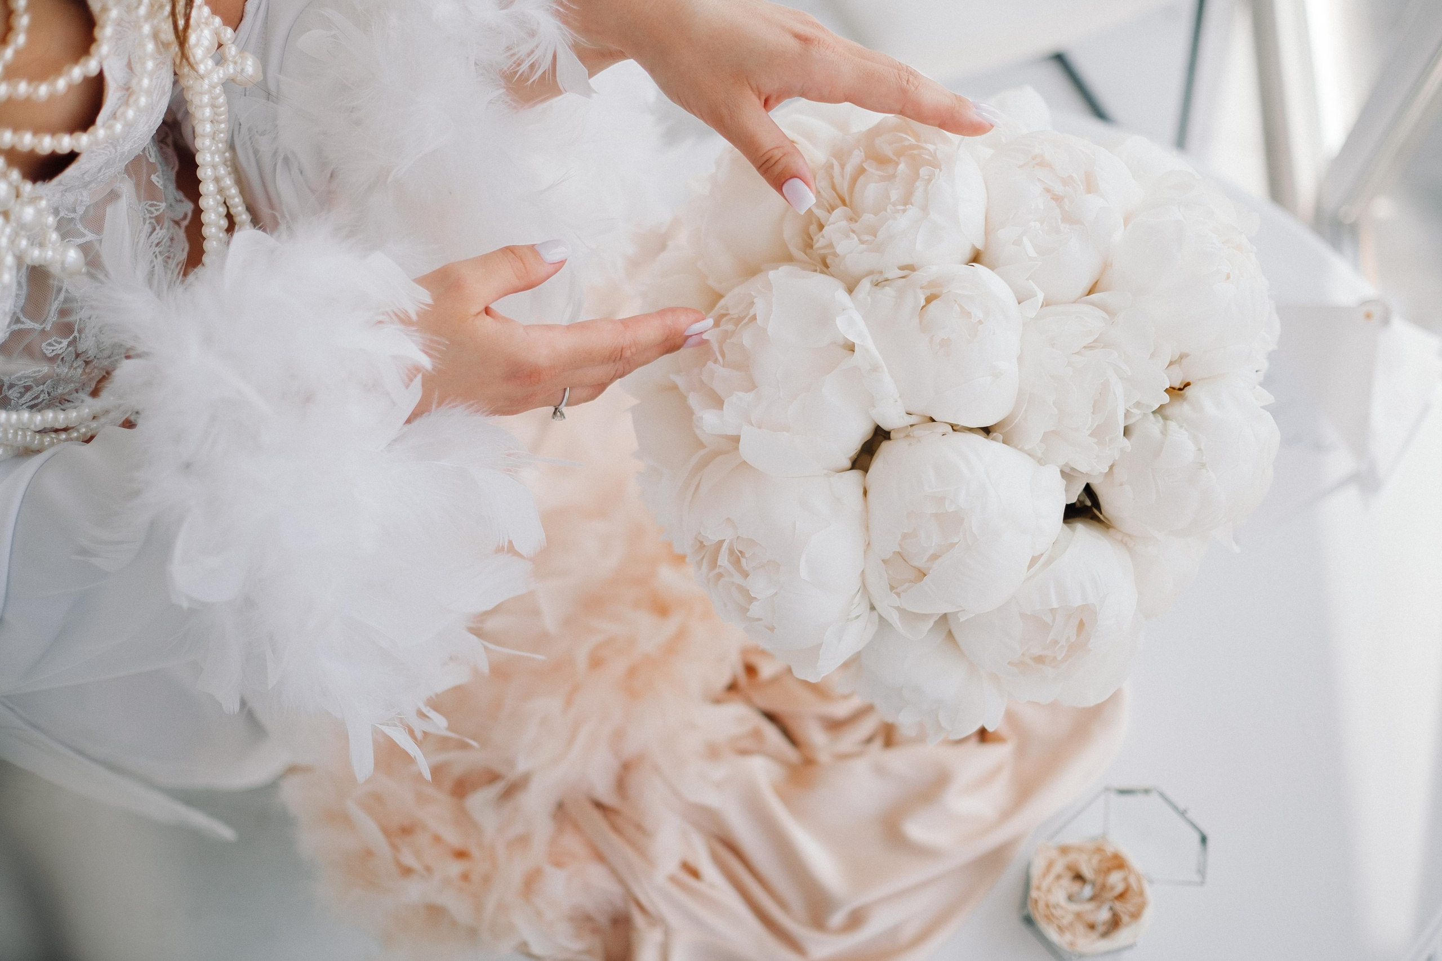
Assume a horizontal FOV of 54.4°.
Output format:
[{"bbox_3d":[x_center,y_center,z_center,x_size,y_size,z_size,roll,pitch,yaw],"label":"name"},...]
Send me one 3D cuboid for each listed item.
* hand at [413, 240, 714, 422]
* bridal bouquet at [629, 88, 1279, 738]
[{"bbox_3d":[-0.084,-0.073,0.705,0.170,0.095,0.075,0,45,-9],"label":"hand"},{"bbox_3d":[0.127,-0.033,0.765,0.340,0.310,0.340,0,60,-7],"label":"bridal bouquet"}]

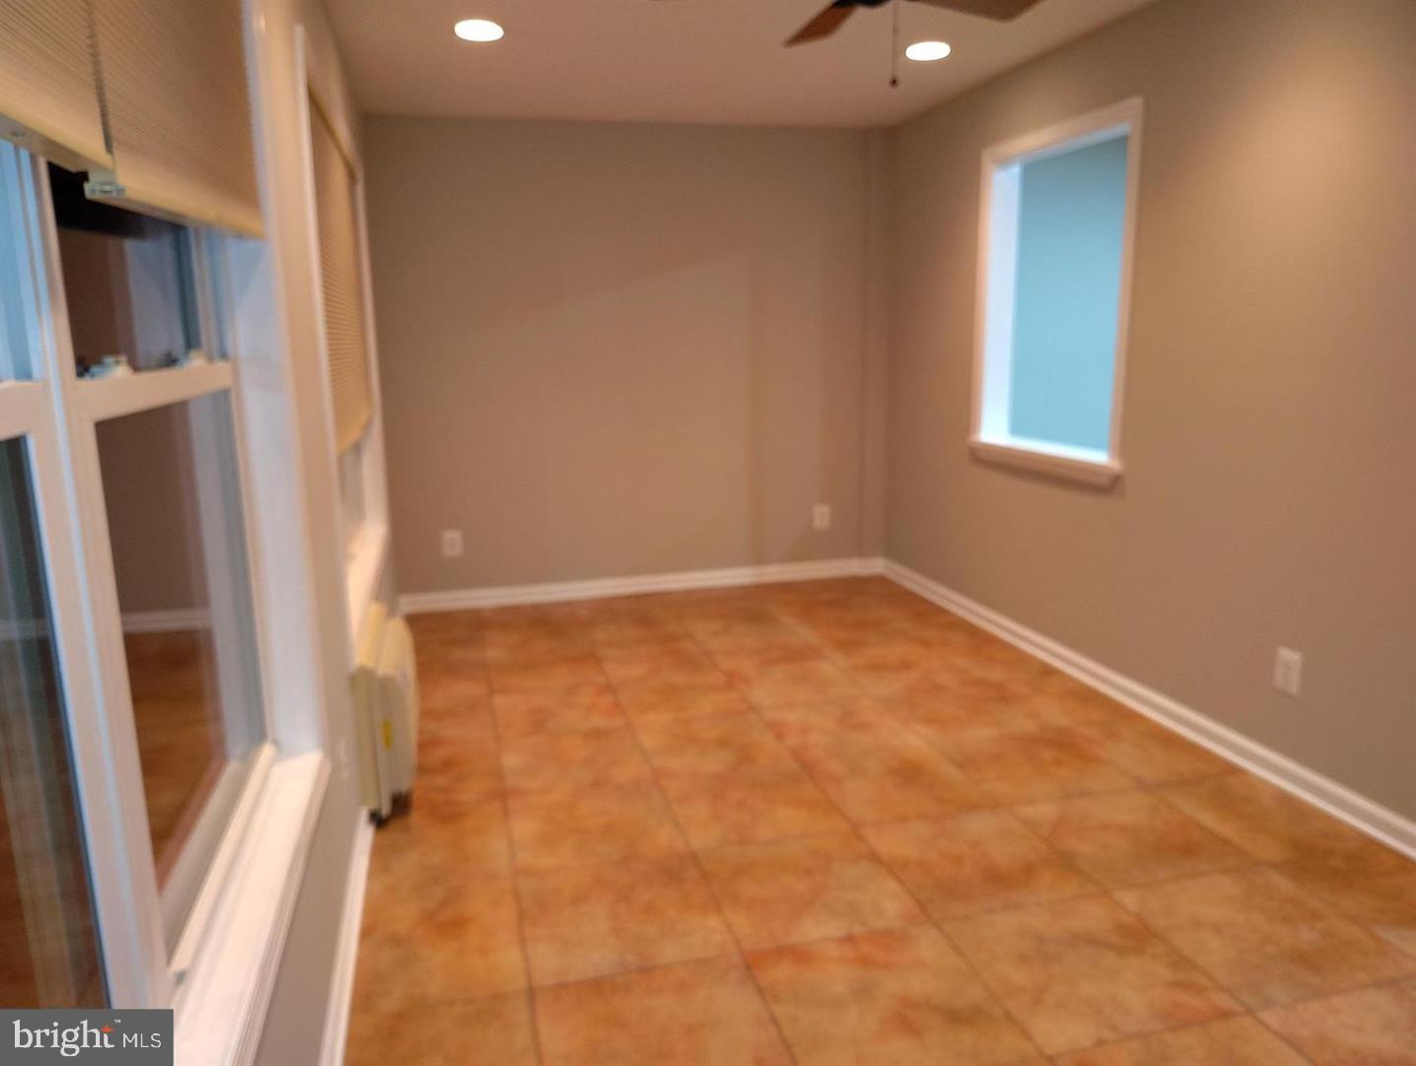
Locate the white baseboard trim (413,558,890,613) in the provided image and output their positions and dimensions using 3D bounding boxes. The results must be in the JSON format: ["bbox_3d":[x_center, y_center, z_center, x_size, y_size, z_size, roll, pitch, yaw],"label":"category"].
[{"bbox_3d":[-0.260,0.268,5.242,2.591,0.102,0.016,-4,11,-14],"label":"white baseboard trim"}]

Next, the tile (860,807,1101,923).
[{"bbox_3d":[0.682,0.842,2.536,0.453,0.012,0.453,-4,11,-14],"label":"tile"}]

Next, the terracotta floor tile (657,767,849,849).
[{"bbox_3d":[0.124,0.786,2.856,0.455,0.010,0.455,-3,11,-14],"label":"terracotta floor tile"}]

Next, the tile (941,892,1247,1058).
[{"bbox_3d":[0.796,0.924,2.099,0.455,0.010,0.455,-3,11,-14],"label":"tile"}]

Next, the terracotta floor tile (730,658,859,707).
[{"bbox_3d":[0.337,0.596,3.838,0.455,0.010,0.455,-3,11,-14],"label":"terracotta floor tile"}]

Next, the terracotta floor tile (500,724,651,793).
[{"bbox_3d":[-0.432,0.730,3.183,0.453,0.012,0.453,-4,11,-14],"label":"terracotta floor tile"}]

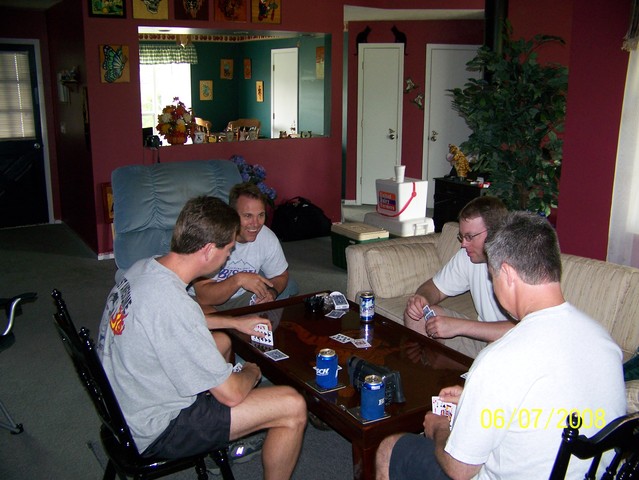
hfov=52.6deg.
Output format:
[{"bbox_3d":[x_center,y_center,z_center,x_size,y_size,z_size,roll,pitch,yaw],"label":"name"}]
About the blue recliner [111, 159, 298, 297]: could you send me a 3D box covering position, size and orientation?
[{"bbox_3d":[-0.690,0.102,3.812,0.880,1.030,0.960,-8,15,-33],"label":"blue recliner"}]

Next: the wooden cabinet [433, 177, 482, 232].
[{"bbox_3d":[1.313,-0.142,5.560,0.420,0.750,0.537,-8,15,-33],"label":"wooden cabinet"}]

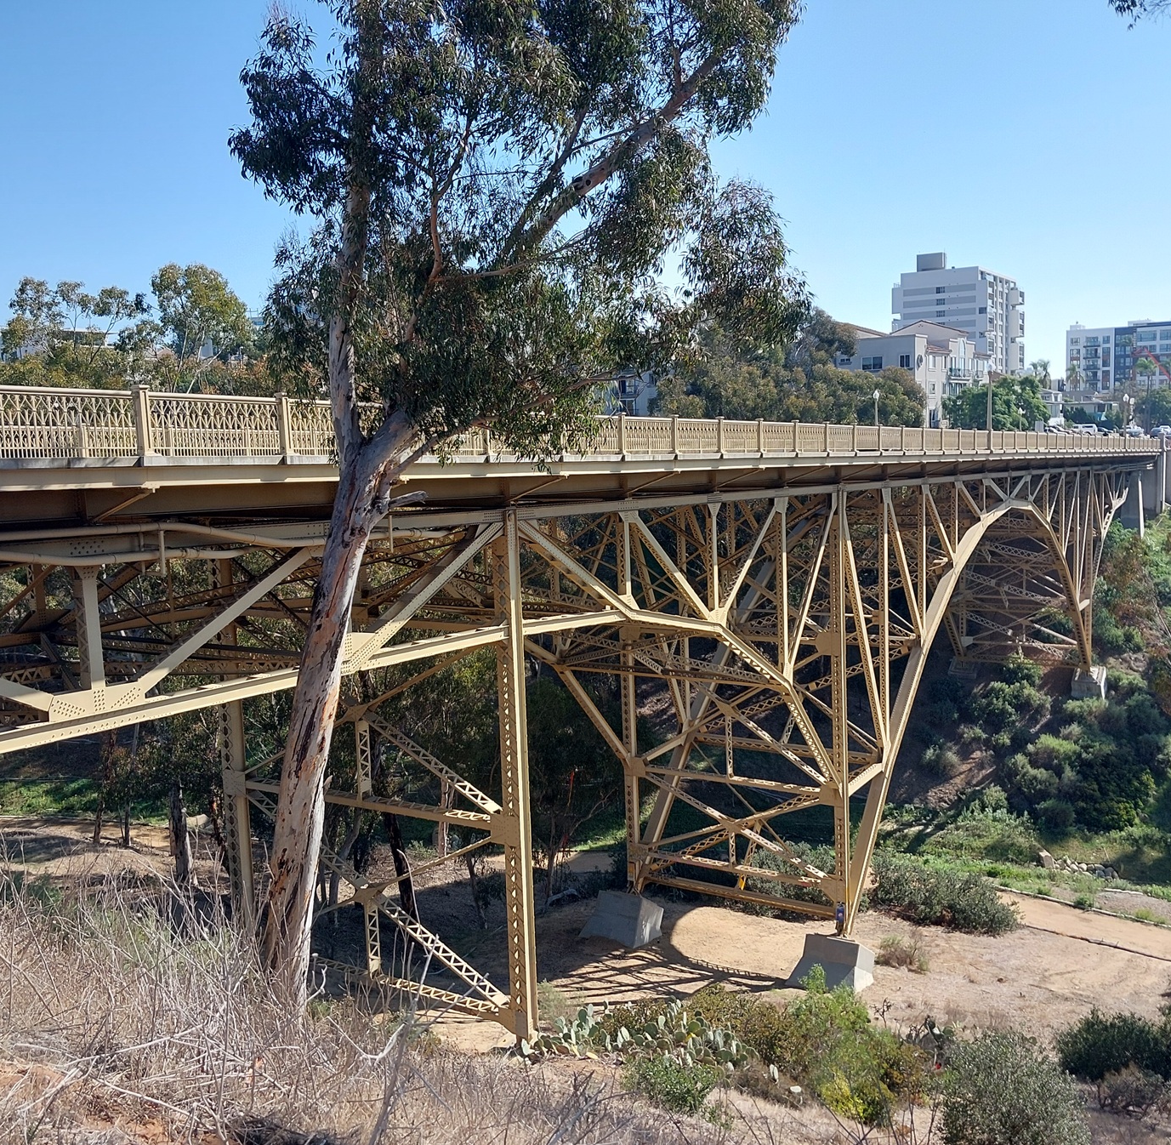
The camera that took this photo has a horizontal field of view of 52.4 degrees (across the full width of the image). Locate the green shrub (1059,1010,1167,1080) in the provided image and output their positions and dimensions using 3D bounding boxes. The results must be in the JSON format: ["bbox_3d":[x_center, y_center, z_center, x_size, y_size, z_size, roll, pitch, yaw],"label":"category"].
[{"bbox_3d":[20.611,18.297,46.793,3.967,2.100,3.174,2,8,32],"label":"green shrub"}]

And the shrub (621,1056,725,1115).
[{"bbox_3d":[2.076,12.131,28.200,2.300,1.200,1.800,2,8,32],"label":"shrub"}]

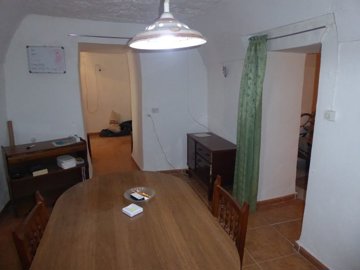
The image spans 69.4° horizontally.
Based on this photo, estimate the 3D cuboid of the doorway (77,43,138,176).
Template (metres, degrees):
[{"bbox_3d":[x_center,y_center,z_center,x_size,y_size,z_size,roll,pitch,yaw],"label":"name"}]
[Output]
[{"bbox_3d":[-1.048,-0.358,4.017,0.820,1.970,0.250,-7,14,-23],"label":"doorway"}]

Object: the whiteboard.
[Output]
[{"bbox_3d":[-1.729,-0.981,3.386,0.440,0.330,0.025,-9,15,-31],"label":"whiteboard"}]

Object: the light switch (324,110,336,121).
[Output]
[{"bbox_3d":[1.069,-0.140,1.856,0.036,0.070,0.068,-5,13,-15],"label":"light switch"}]

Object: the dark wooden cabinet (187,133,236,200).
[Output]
[{"bbox_3d":[0.407,0.390,3.584,0.355,0.645,0.910,-5,13,-15],"label":"dark wooden cabinet"}]

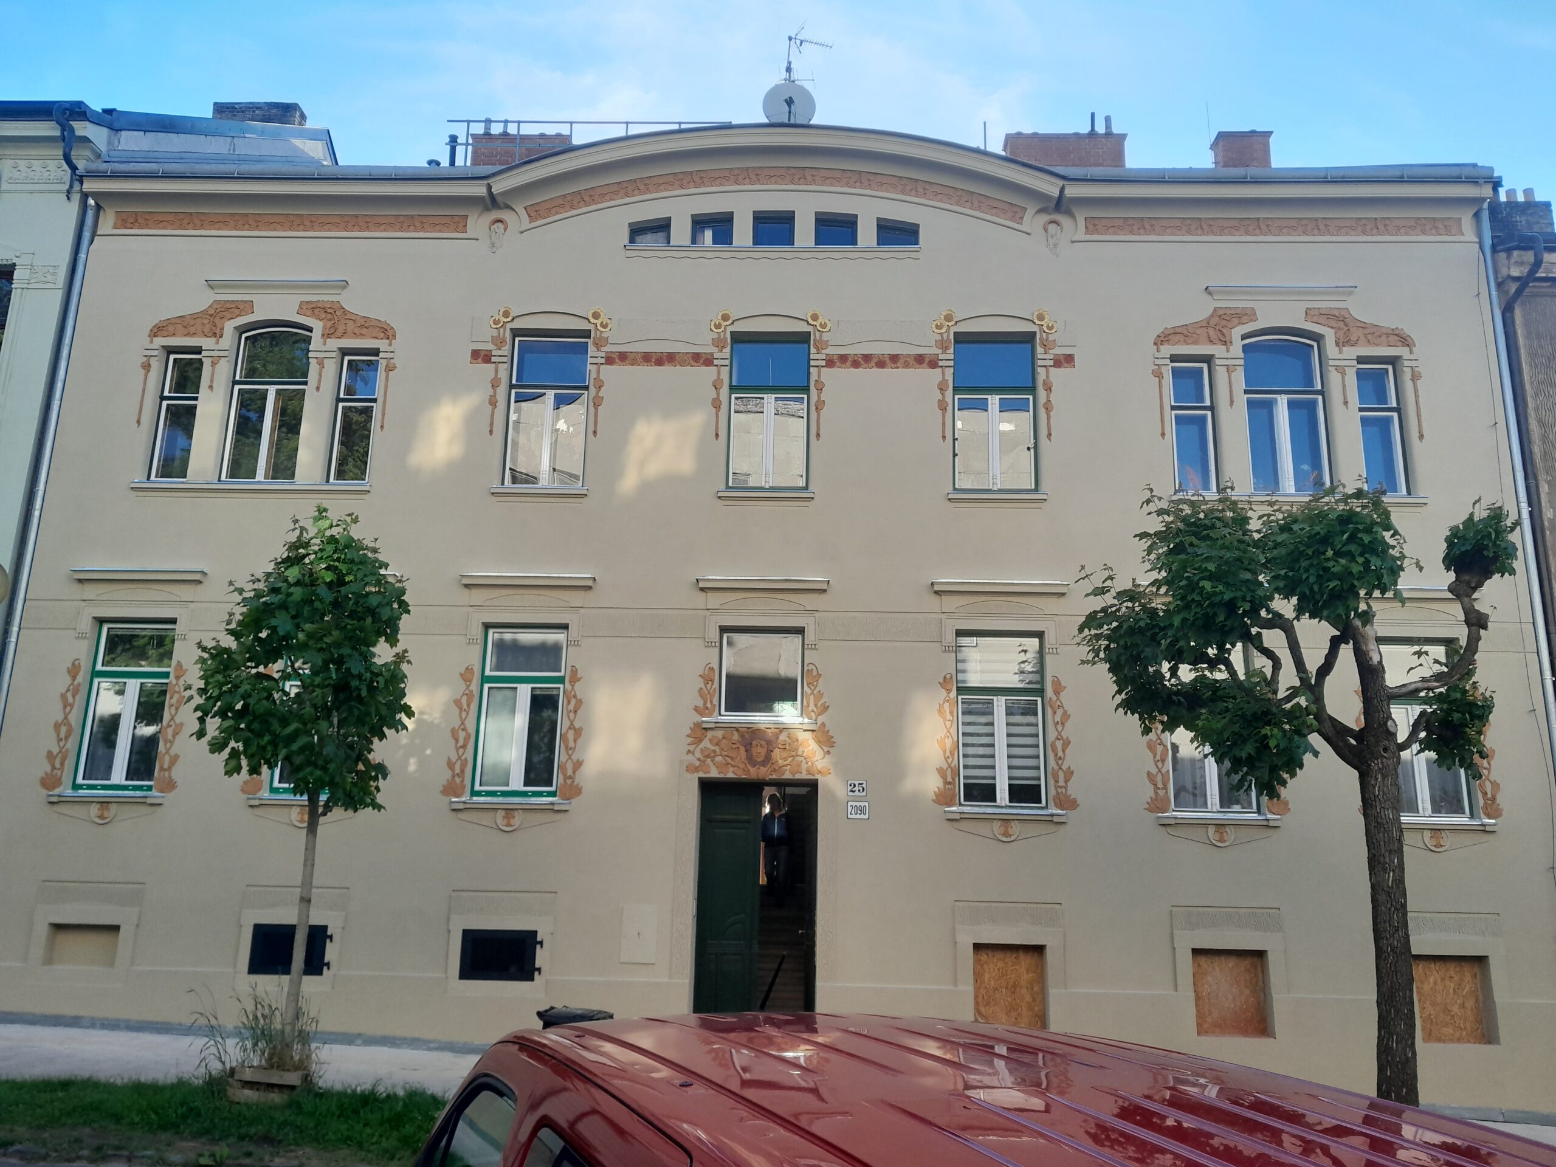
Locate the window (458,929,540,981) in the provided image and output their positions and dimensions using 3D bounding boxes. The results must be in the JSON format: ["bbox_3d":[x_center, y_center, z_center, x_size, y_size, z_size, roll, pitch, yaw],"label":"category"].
[{"bbox_3d":[-3.377,4.511,14.166,0.928,0.579,0.100,1,-13,2],"label":"window"}]

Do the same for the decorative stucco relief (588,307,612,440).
[{"bbox_3d":[-2.278,-2.710,14.952,0.281,1.746,0.060,1,-14,2],"label":"decorative stucco relief"}]

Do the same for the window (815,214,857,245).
[{"bbox_3d":[0.799,-4.800,15.909,0.575,0.491,0.150,1,-14,2],"label":"window"}]

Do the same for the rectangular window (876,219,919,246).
[{"bbox_3d":[1.592,-4.639,15.425,0.568,0.413,0.120,1,-14,2],"label":"rectangular window"}]

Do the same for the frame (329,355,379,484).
[{"bbox_3d":[-5.624,-2.209,15.506,0.538,1.826,0.140,1,-14,2],"label":"frame"}]

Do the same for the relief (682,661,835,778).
[{"bbox_3d":[-0.187,1.620,13.774,1.738,1.359,0.090,1,-14,2],"label":"relief"}]

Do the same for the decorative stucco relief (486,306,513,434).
[{"bbox_3d":[-3.701,-2.810,15.412,0.301,1.833,0.080,1,-14,2],"label":"decorative stucco relief"}]

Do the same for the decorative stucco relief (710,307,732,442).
[{"bbox_3d":[-0.732,-2.654,14.832,0.281,1.783,0.070,1,-14,2],"label":"decorative stucco relief"}]

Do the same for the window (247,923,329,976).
[{"bbox_3d":[-5.754,4.308,13.756,0.900,0.567,0.090,1,-14,2],"label":"window"}]

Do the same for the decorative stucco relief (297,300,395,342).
[{"bbox_3d":[-5.580,-3.380,15.135,1.349,0.624,0.070,1,-14,2],"label":"decorative stucco relief"}]

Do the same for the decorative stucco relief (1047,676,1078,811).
[{"bbox_3d":[3.324,1.857,13.658,0.353,1.559,0.060,1,-14,2],"label":"decorative stucco relief"}]

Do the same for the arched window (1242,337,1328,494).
[{"bbox_3d":[6.418,-2.144,14.765,0.956,2.137,0.130,1,-14,2],"label":"arched window"}]

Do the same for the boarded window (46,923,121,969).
[{"bbox_3d":[-7.983,4.182,13.505,0.835,0.474,0.140,1,-14,2],"label":"boarded window"}]

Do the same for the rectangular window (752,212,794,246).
[{"bbox_3d":[-0.048,-4.947,16.339,0.581,0.500,0.120,1,-13,2],"label":"rectangular window"}]

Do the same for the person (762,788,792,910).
[{"bbox_3d":[-0.041,4.035,17.760,0.500,1.710,0.420,1,-14,2],"label":"person"}]

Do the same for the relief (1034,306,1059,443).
[{"bbox_3d":[3.406,-2.650,14.786,0.290,1.793,0.060,1,-14,2],"label":"relief"}]

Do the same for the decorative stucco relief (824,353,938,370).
[{"bbox_3d":[1.369,-2.908,15.310,1.478,0.215,0.050,1,-14,2],"label":"decorative stucco relief"}]

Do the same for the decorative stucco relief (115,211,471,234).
[{"bbox_3d":[-6.471,-4.803,15.546,4.781,0.343,0.070,1,-14,2],"label":"decorative stucco relief"}]

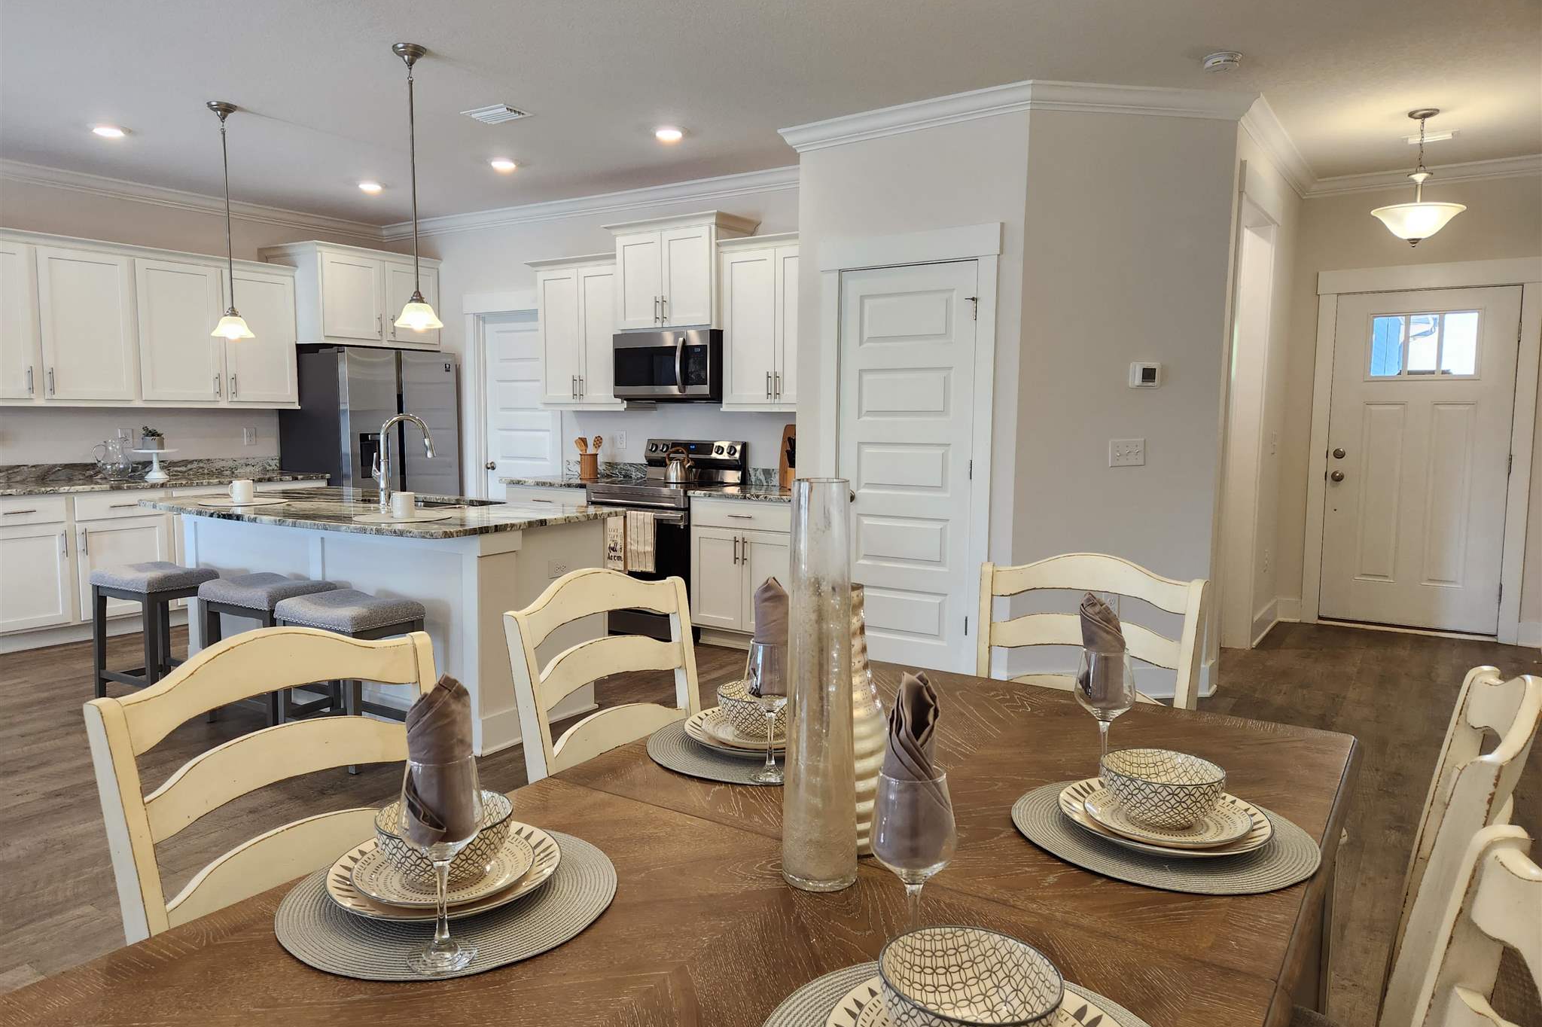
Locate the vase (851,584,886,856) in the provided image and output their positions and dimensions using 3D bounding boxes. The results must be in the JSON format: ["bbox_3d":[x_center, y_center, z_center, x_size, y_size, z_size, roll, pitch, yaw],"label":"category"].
[{"bbox_3d":[0.104,0.266,1.342,0.109,0.341,0.109,4,7,34],"label":"vase"}]

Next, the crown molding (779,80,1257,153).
[{"bbox_3d":[1.049,-1.820,4.640,2.204,0.097,0.504,2,6,15],"label":"crown molding"}]

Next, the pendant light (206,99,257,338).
[{"bbox_3d":[-2.532,-1.352,4.780,0.210,1.065,0.210,4,7,33],"label":"pendant light"}]

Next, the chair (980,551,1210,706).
[{"bbox_3d":[0.557,0.625,2.135,0.510,1.020,0.590,4,7,34],"label":"chair"}]

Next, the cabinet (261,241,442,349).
[{"bbox_3d":[-3.022,-1.546,7.477,0.650,0.685,1.010,4,7,33],"label":"cabinet"}]

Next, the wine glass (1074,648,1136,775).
[{"bbox_3d":[0.510,0.315,1.565,0.090,0.213,0.090,4,7,33],"label":"wine glass"}]

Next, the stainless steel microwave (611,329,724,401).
[{"bbox_3d":[-0.559,-0.900,6.325,0.760,0.420,0.410,4,7,34],"label":"stainless steel microwave"}]

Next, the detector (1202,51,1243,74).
[{"bbox_3d":[1.809,-1.806,4.111,0.146,0.050,0.146,4,7,34],"label":"detector"}]

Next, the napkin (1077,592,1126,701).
[{"bbox_3d":[0.495,0.207,1.535,0.066,0.170,0.060,1,6,10],"label":"napkin"}]

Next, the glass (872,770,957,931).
[{"bbox_3d":[0.139,0.366,1.014,0.086,0.217,0.086,0,6,0],"label":"glass"}]

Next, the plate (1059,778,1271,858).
[{"bbox_3d":[0.521,0.407,1.363,0.268,0.025,0.268,0,6,0],"label":"plate"}]

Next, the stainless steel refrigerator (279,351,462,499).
[{"bbox_3d":[-2.935,-0.309,7.568,0.790,1.760,0.910,4,7,34],"label":"stainless steel refrigerator"}]

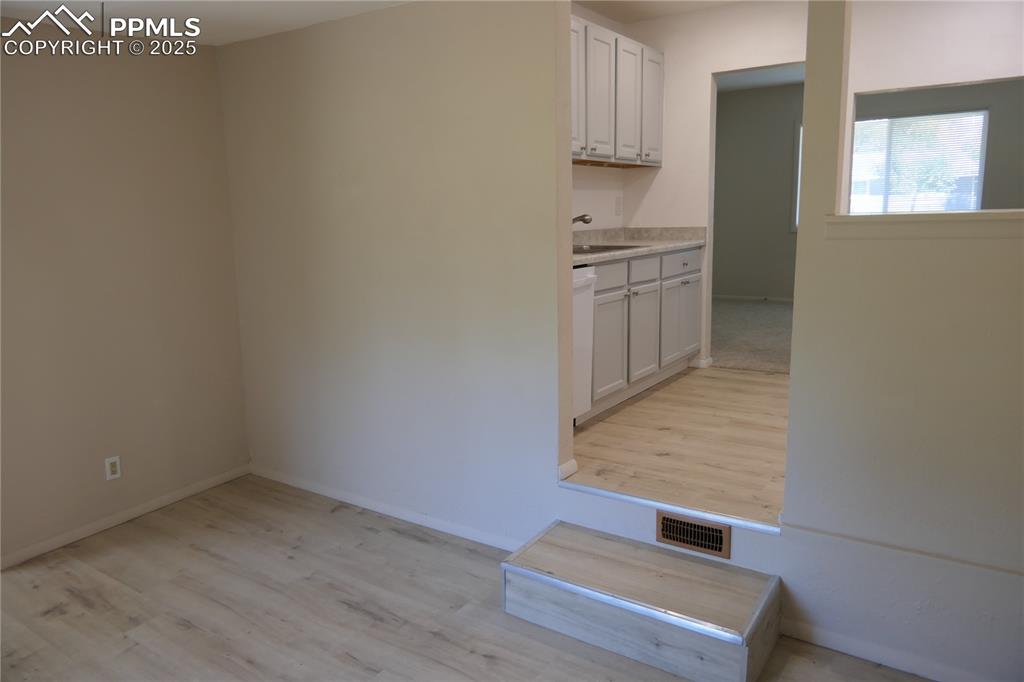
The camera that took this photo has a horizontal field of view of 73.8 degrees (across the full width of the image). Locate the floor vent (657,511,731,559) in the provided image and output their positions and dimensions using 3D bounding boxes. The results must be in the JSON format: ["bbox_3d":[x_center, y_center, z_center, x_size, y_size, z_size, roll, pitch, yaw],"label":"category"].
[{"bbox_3d":[0.685,0.737,2.598,0.288,0.132,0.015,6,12,34],"label":"floor vent"}]

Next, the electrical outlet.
[{"bbox_3d":[-2.023,0.647,3.466,0.009,0.115,0.071,6,12,34],"label":"electrical outlet"}]

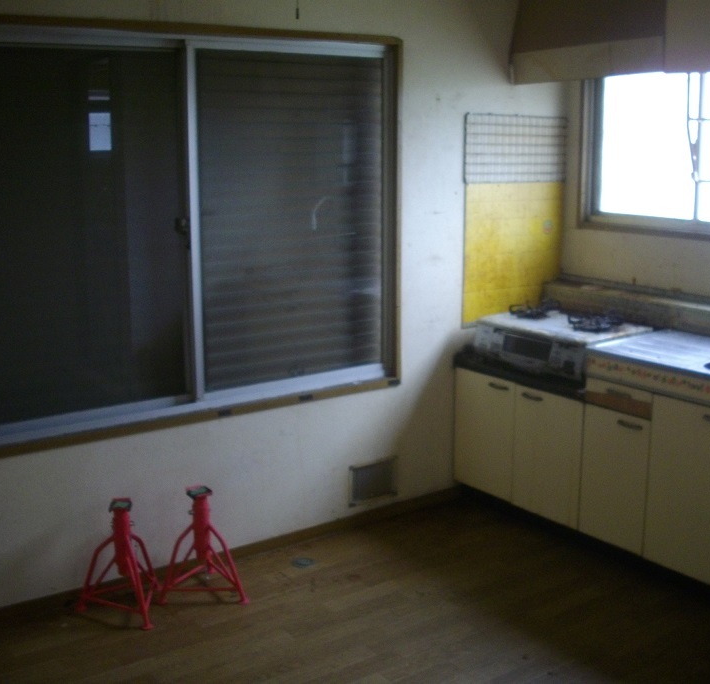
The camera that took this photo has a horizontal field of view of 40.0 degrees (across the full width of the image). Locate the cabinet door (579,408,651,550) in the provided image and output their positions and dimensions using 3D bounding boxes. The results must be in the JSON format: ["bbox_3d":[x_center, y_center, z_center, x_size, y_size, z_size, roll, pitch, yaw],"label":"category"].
[{"bbox_3d":[0.973,0.506,3.648,0.022,0.514,0.297,-9,15,-36],"label":"cabinet door"}]

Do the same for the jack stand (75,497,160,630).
[{"bbox_3d":[-0.728,0.710,3.157,0.310,0.385,0.275,-9,14,-35],"label":"jack stand"}]

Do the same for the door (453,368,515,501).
[{"bbox_3d":[0.562,0.394,4.183,0.022,0.514,0.338,-9,15,-36],"label":"door"}]

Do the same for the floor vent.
[{"bbox_3d":[0.083,0.567,3.945,0.238,0.167,0.022,-9,14,-35],"label":"floor vent"}]

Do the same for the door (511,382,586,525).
[{"bbox_3d":[0.775,0.452,3.906,0.022,0.514,0.351,-9,15,-36],"label":"door"}]

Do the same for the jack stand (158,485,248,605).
[{"bbox_3d":[-0.515,0.670,3.363,0.310,0.385,0.275,0,12,-1],"label":"jack stand"}]

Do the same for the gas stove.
[{"bbox_3d":[0.850,-0.009,3.912,0.475,0.182,0.595,-9,14,-35],"label":"gas stove"}]

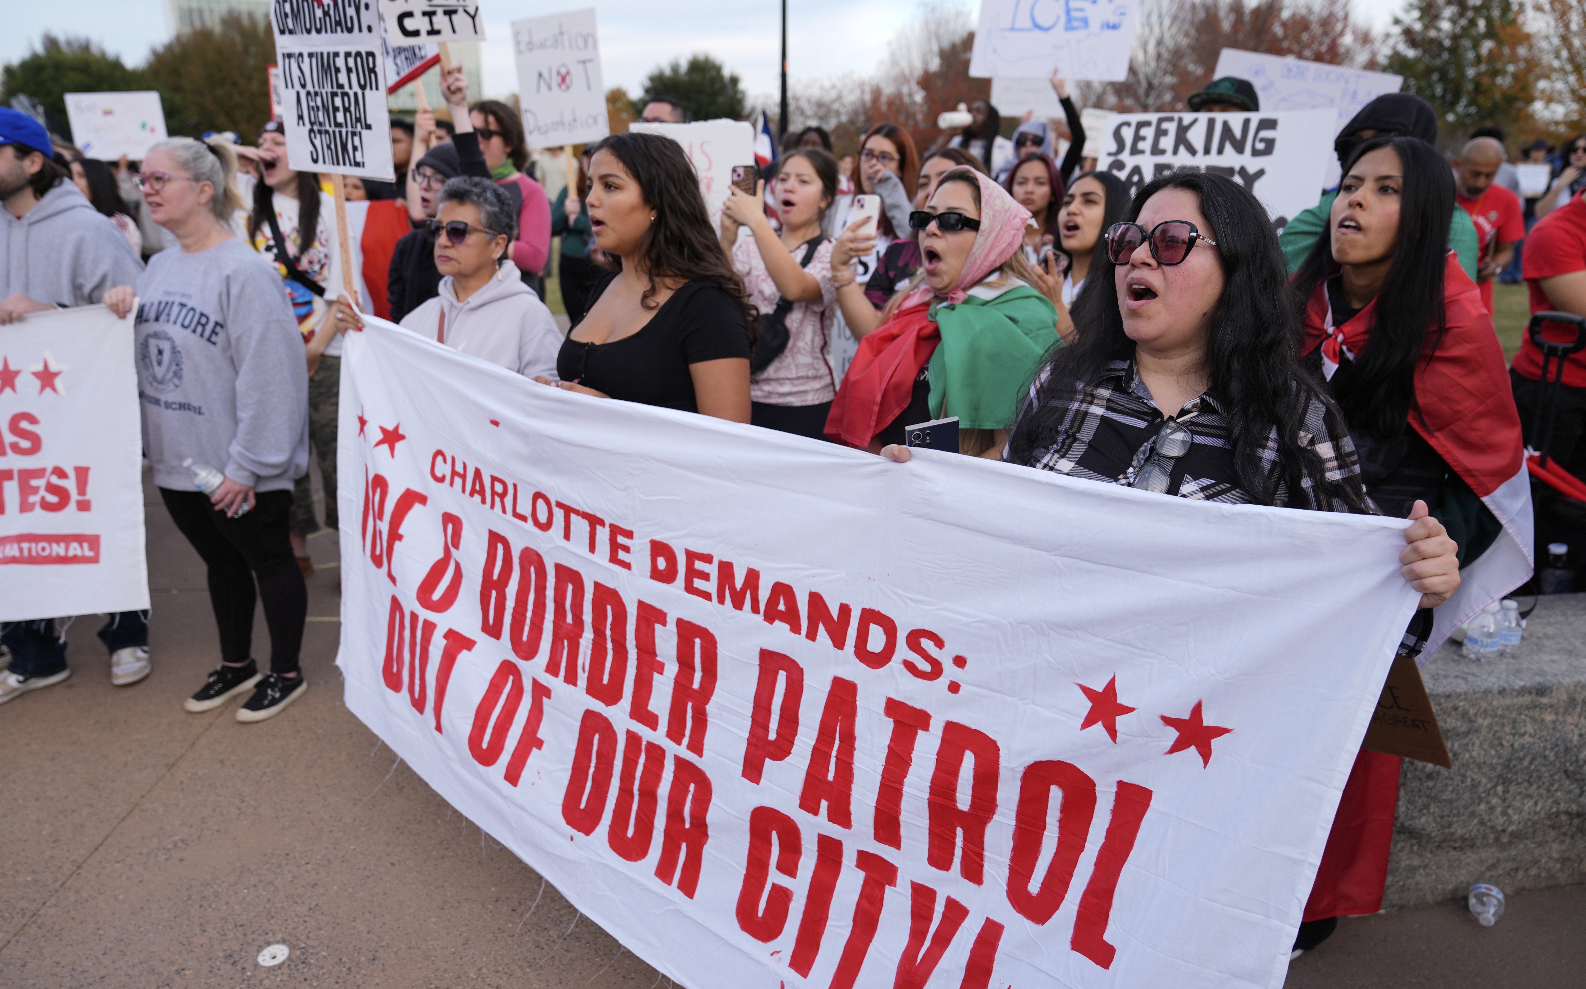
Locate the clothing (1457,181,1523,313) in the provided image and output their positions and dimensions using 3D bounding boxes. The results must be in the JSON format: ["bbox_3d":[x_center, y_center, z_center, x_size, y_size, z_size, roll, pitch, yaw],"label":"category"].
[{"bbox_3d":[2.765,-0.930,4.400,0.340,0.700,0.550,-11,21,-30],"label":"clothing"}]

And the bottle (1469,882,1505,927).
[{"bbox_3d":[1.542,0.900,2.334,0.066,0.066,0.150,14,23,36],"label":"bottle"}]

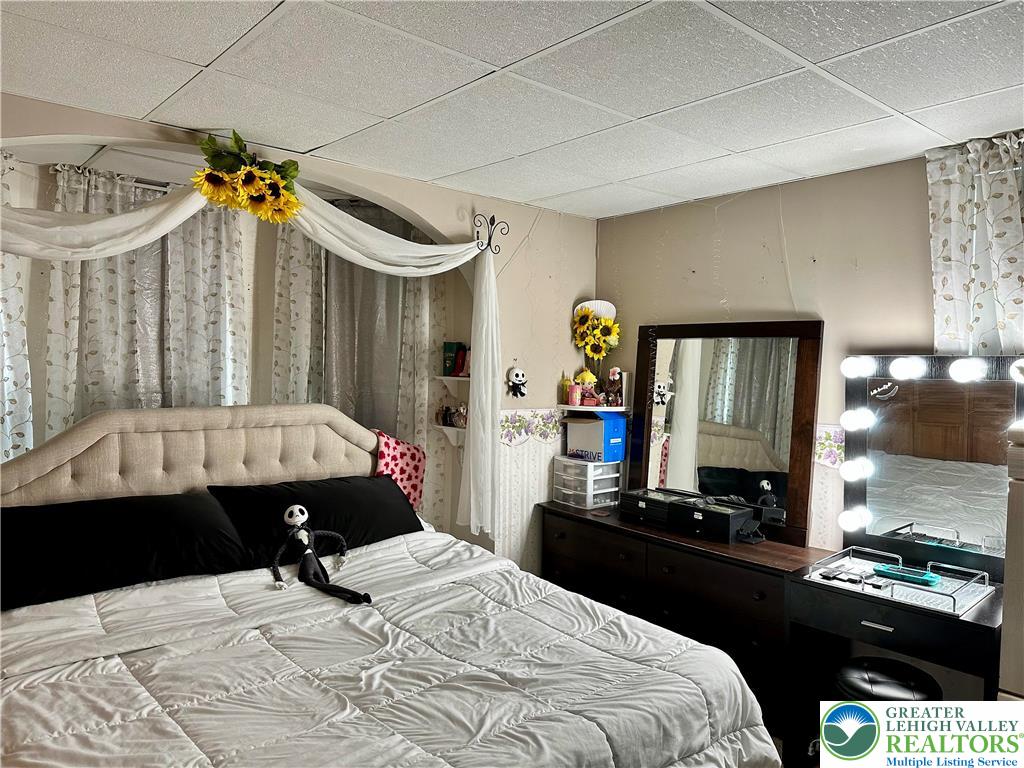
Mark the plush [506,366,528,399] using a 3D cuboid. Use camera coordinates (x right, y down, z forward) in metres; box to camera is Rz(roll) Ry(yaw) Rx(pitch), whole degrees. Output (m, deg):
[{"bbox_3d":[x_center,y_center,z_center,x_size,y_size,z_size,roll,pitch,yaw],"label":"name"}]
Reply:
[{"bbox_3d":[0.038,-0.008,3.741,0.100,0.172,0.065,-1,3,-41],"label":"plush"}]

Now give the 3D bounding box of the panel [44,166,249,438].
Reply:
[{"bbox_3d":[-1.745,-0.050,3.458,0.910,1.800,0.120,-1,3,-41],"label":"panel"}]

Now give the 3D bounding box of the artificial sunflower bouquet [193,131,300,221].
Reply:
[{"bbox_3d":[-0.999,-0.769,2.724,0.365,0.295,0.170,-1,3,-41],"label":"artificial sunflower bouquet"}]

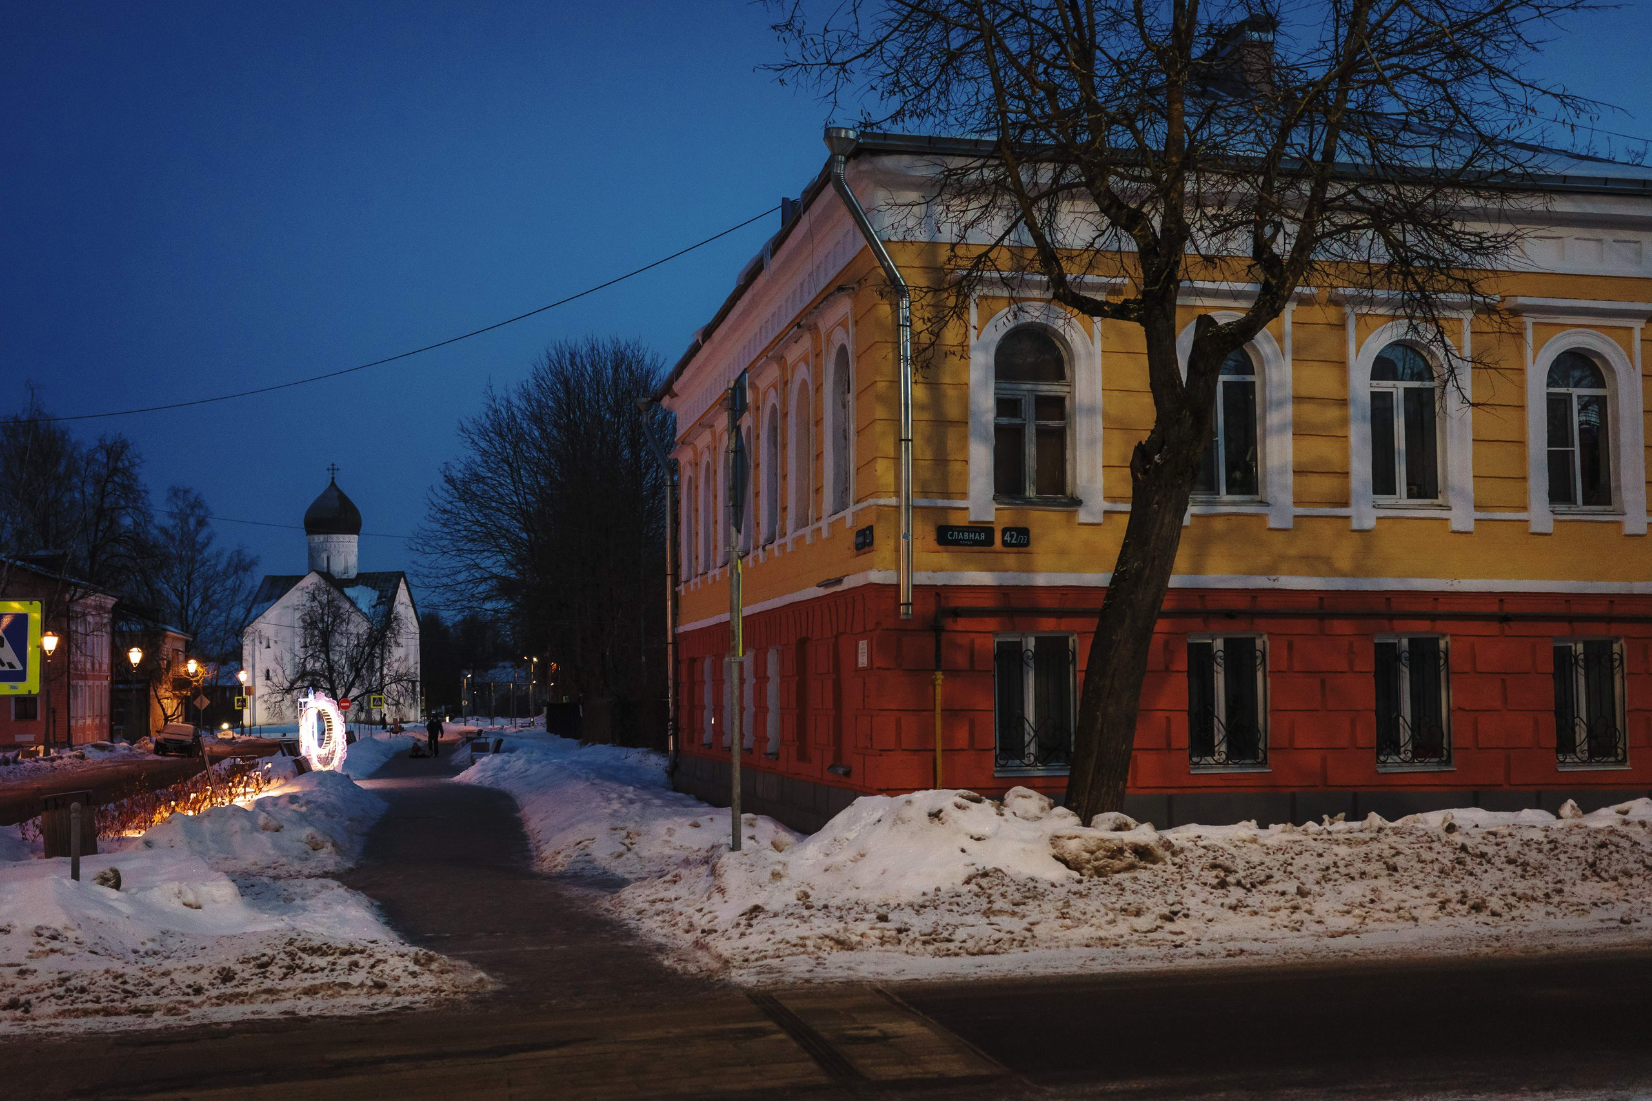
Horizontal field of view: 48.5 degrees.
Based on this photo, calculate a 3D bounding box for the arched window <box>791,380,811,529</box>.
[{"bbox_3d":[-0.389,-1.510,29.146,0.200,2.400,1.200,1,-5,-12],"label":"arched window"}]

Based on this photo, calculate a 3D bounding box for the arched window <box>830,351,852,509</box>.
[{"bbox_3d":[0.344,-1.725,25.733,0.240,2.360,1.120,1,-5,-12],"label":"arched window"}]

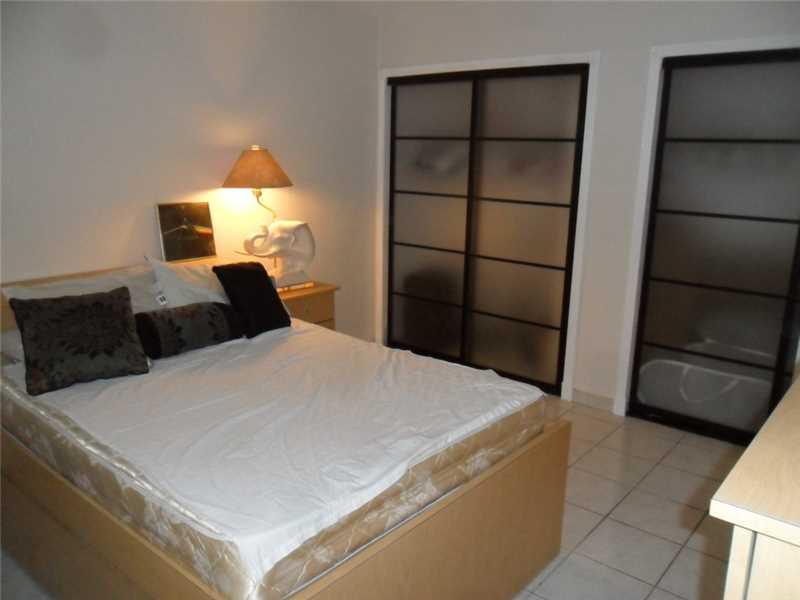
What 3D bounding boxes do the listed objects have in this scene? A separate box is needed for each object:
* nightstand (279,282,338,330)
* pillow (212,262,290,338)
[{"bbox_3d":[-0.745,0.249,4.071,0.450,0.670,0.570,13,18,39],"label":"nightstand"},{"bbox_3d":[-0.698,-0.011,2.996,0.290,0.380,0.130,-14,-19,-47],"label":"pillow"}]

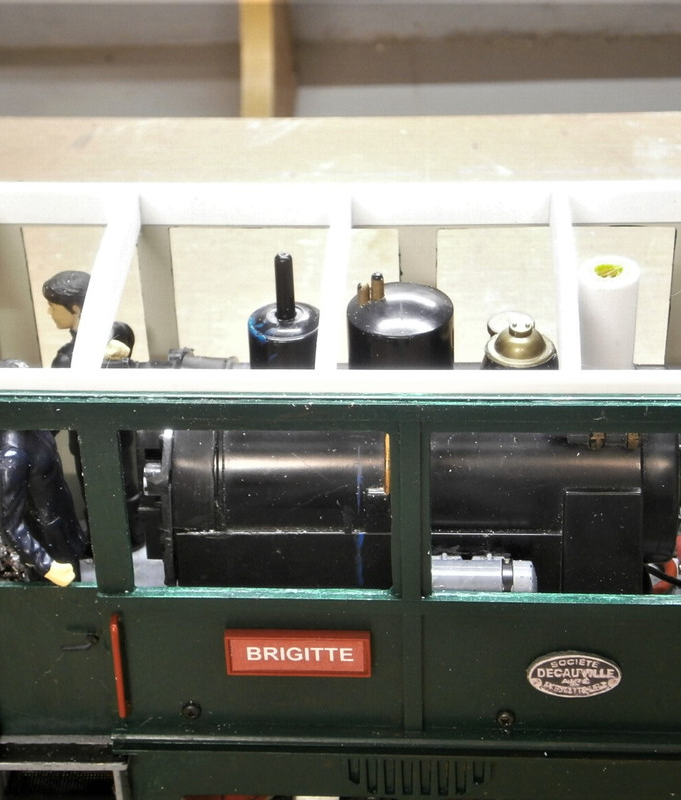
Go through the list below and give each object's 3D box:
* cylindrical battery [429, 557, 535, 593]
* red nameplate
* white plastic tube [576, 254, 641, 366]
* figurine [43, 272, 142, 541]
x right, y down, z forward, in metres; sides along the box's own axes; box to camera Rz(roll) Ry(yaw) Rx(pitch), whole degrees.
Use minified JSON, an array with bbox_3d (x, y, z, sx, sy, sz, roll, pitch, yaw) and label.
[{"bbox_3d":[0.038,0.054,0.542,0.038,0.015,0.015,0,34,4],"label":"cylindrical battery"},{"bbox_3d":[-0.012,0.072,0.526,0.041,0.014,0.003,0,34,4],"label":"red nameplate"},{"bbox_3d":[0.076,-0.018,0.531,0.018,0.043,0.018,0,34,4],"label":"white plastic tube"},{"bbox_3d":[-0.078,0.007,0.583,0.026,0.108,0.031,-17,37,-21],"label":"figurine"}]

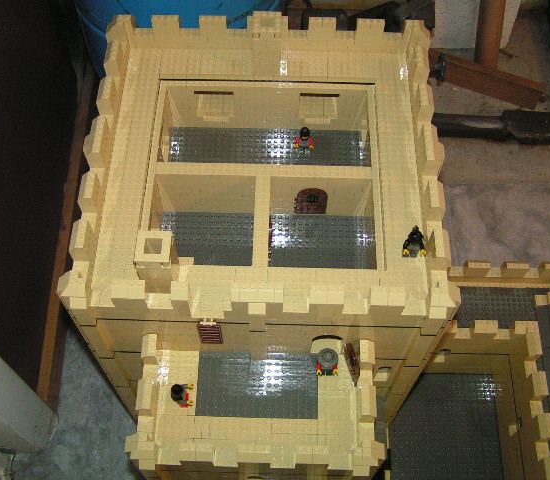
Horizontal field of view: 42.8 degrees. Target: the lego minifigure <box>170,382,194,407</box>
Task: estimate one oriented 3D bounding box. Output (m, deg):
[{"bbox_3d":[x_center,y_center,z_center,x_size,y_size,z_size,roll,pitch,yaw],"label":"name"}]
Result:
[{"bbox_3d":[-0.094,0.160,0.725,0.020,0.041,0.023,1,61,1],"label":"lego minifigure"}]

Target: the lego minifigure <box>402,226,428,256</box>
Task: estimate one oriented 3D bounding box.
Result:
[{"bbox_3d":[0.140,0.004,0.699,0.023,0.047,0.016,1,61,1],"label":"lego minifigure"}]

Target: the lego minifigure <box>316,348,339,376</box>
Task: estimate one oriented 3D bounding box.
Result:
[{"bbox_3d":[0.056,0.131,0.740,0.023,0.042,0.022,1,61,1],"label":"lego minifigure"}]

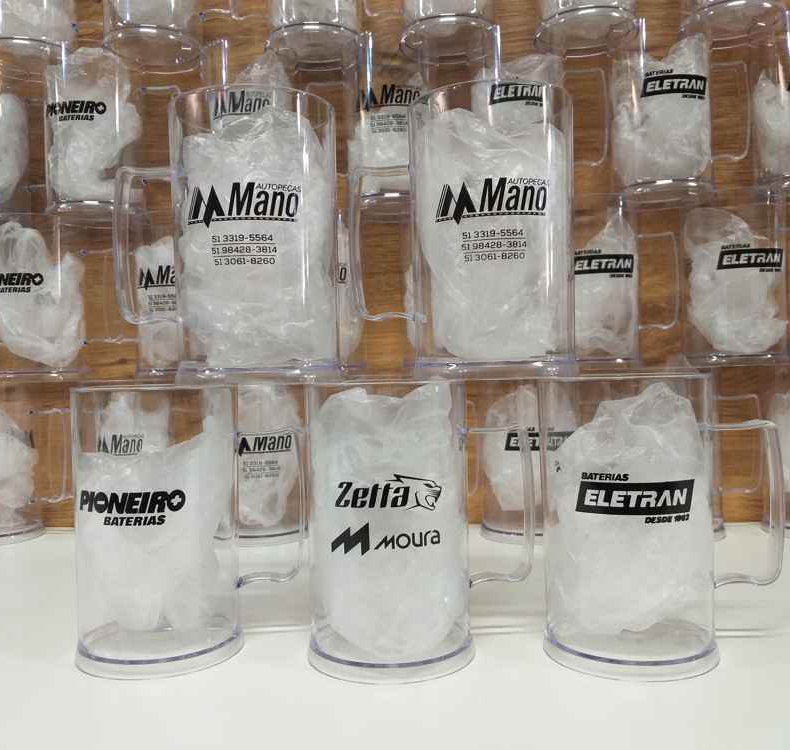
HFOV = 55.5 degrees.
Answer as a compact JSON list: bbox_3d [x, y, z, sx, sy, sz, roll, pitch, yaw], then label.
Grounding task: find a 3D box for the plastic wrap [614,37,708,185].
[{"bbox_3d":[0.239,-0.232,0.678,0.083,0.126,0.078,-1,1,5],"label":"plastic wrap"}]

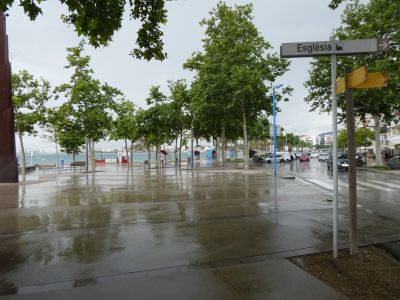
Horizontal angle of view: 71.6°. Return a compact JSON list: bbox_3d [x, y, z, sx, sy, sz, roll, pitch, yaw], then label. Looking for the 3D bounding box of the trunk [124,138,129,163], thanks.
[{"bbox_3d":[-8.975,0.245,34.000,0.320,3.200,0.320,-1,0,0],"label":"trunk"}]

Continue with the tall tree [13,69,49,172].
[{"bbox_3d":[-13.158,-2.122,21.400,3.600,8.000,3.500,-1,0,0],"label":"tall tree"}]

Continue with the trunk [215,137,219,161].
[{"bbox_3d":[2.975,-0.243,50.000,0.300,4.382,0.300,-1,-1,0],"label":"trunk"}]

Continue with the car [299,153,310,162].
[{"bbox_3d":[18.607,1.325,49.000,1.750,1.484,4.100,-1,-1,18],"label":"car"}]

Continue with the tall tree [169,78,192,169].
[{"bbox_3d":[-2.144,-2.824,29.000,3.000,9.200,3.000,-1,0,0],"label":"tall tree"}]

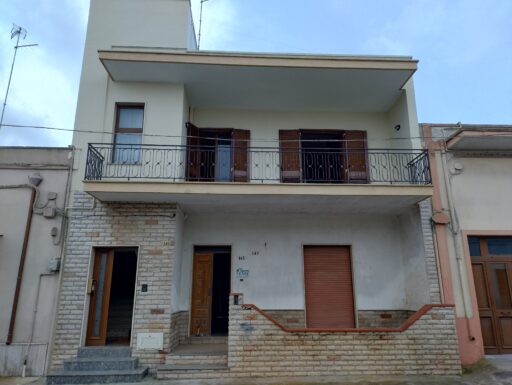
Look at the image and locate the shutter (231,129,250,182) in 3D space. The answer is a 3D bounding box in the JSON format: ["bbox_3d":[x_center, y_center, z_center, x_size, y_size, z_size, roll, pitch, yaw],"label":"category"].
[{"bbox_3d":[-0.395,-0.718,10.493,0.497,2.265,0.050,2,-15,-9],"label":"shutter"}]

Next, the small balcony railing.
[{"bbox_3d":[0.111,-0.491,8.634,7.566,0.863,0.974,1,-13,-3],"label":"small balcony railing"}]

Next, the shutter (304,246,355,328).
[{"bbox_3d":[2.018,2.694,10.153,1.327,2.401,0.080,1,-13,-3],"label":"shutter"}]

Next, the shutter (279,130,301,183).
[{"bbox_3d":[1.007,-0.762,10.727,0.592,2.268,0.060,1,-13,-3],"label":"shutter"}]

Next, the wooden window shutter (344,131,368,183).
[{"bbox_3d":[3.005,-0.740,10.823,0.633,2.278,0.060,1,-13,-3],"label":"wooden window shutter"}]

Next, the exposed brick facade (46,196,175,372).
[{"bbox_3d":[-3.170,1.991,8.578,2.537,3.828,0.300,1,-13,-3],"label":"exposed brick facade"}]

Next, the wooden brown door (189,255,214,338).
[{"bbox_3d":[-1.443,2.737,9.970,0.545,2.161,0.060,1,-13,-3],"label":"wooden brown door"}]

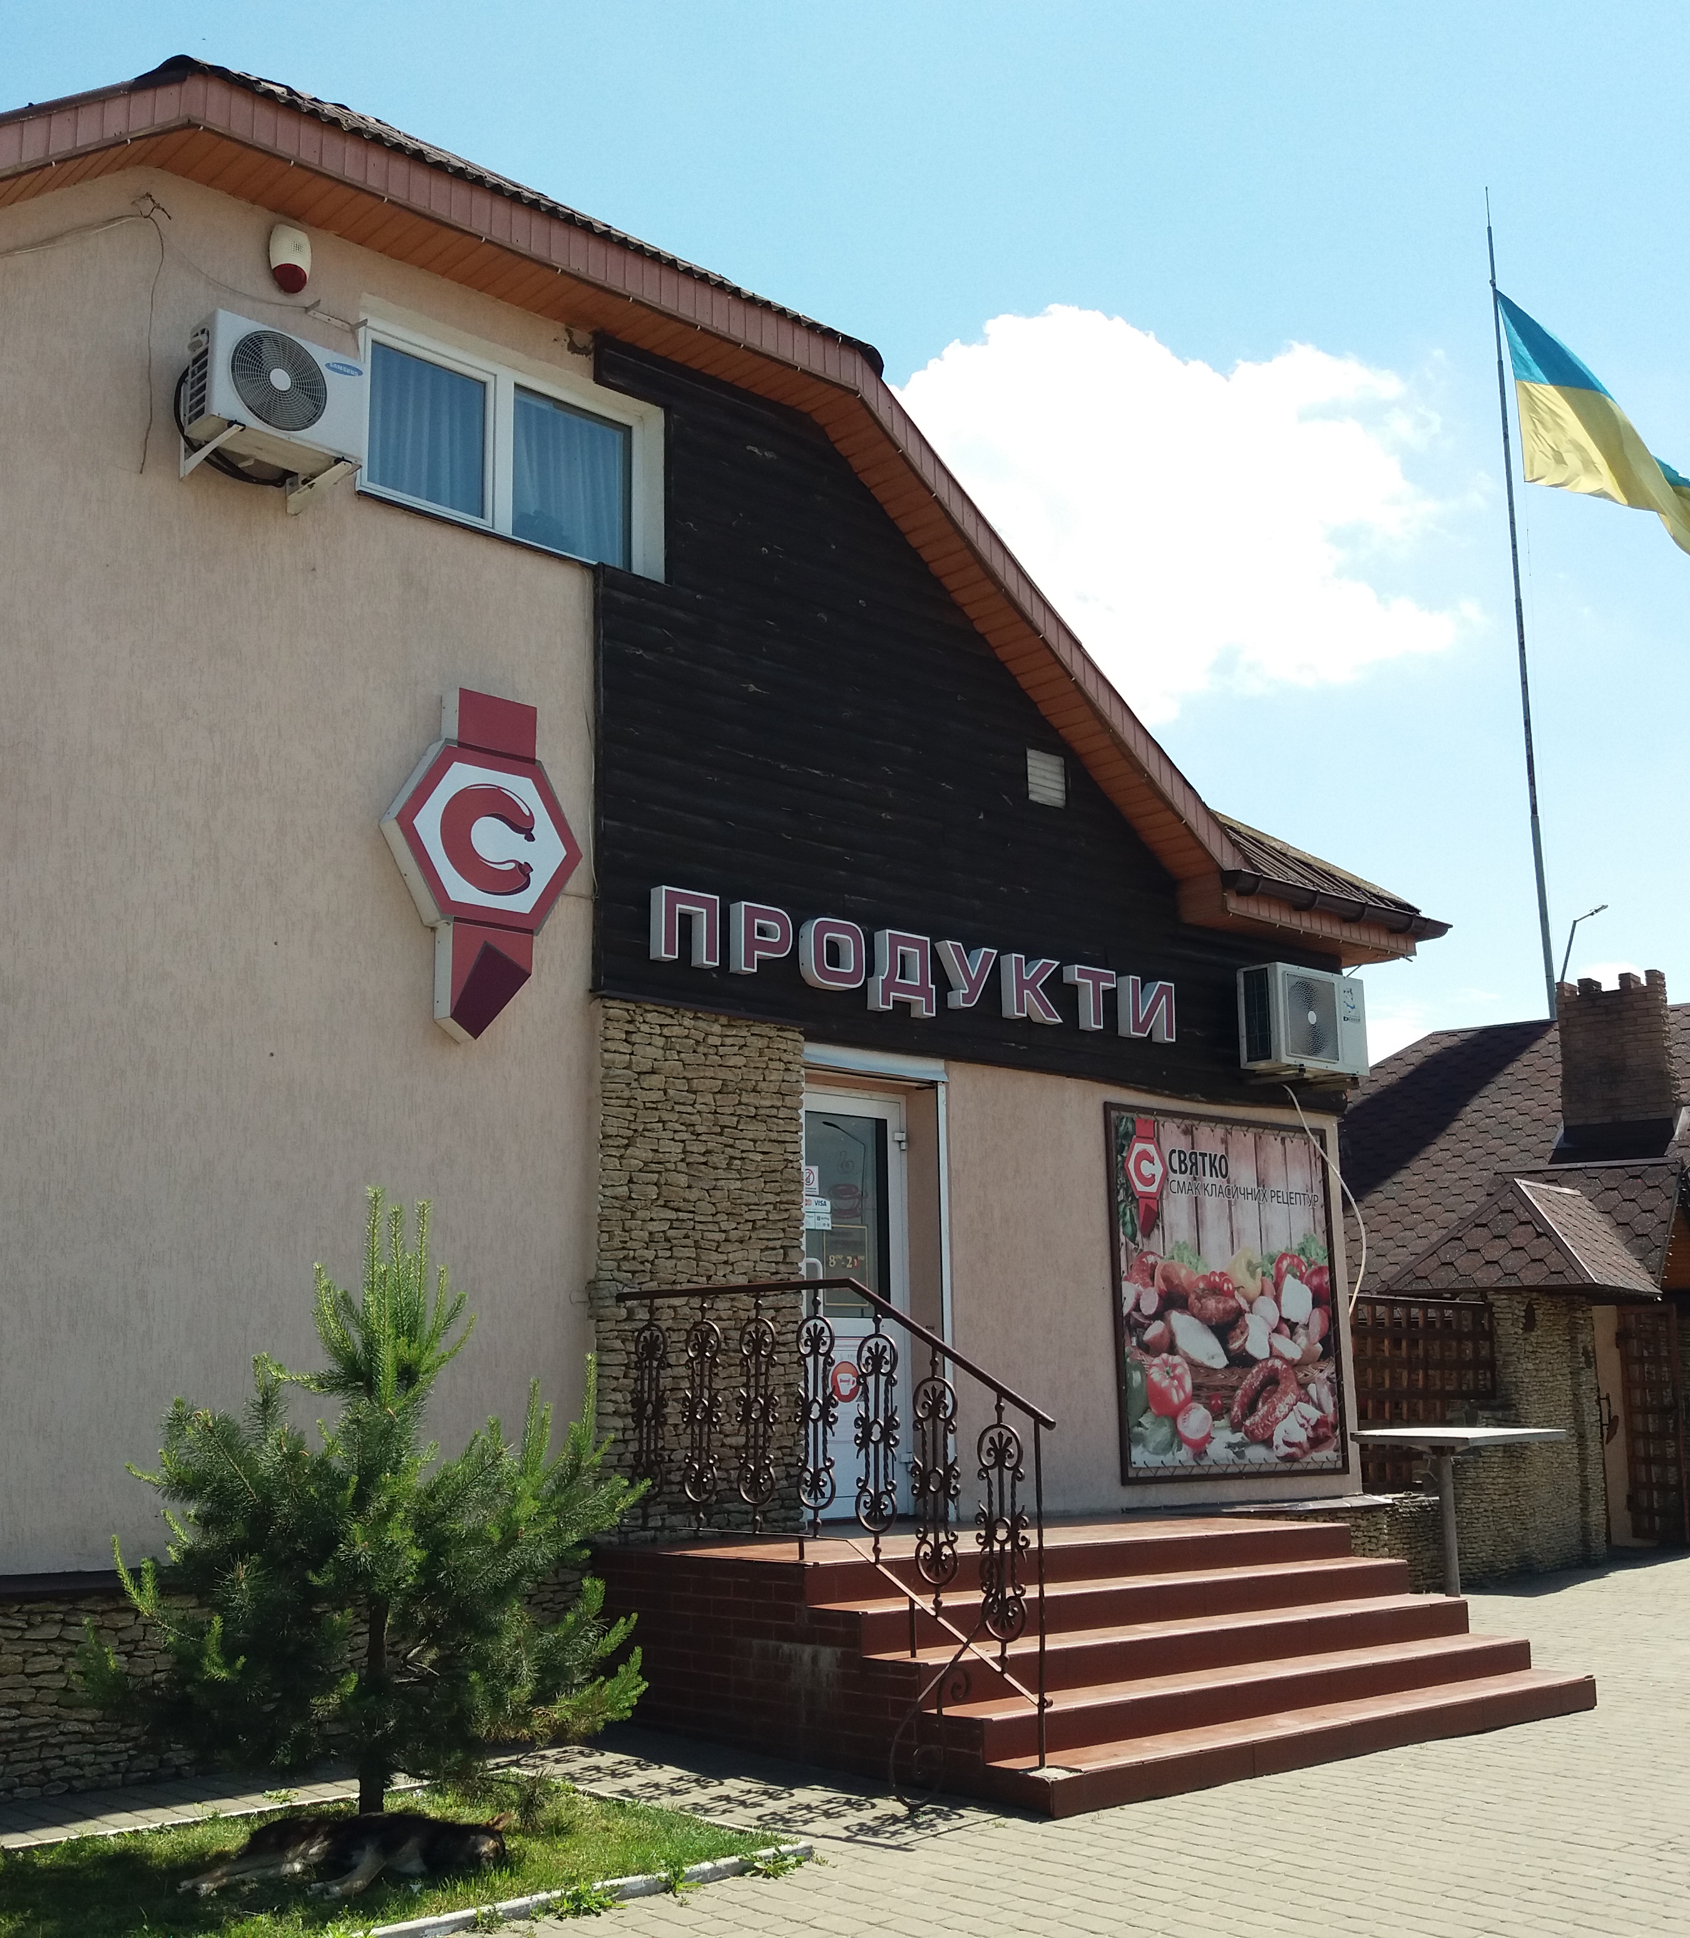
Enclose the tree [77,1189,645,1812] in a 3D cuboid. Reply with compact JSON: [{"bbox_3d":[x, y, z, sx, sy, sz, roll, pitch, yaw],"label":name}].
[{"bbox_3d":[-1.567,1.788,7.058,1.800,2.080,1.800,-1,-12,0],"label":"tree"}]

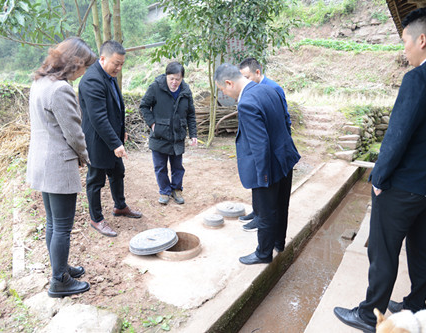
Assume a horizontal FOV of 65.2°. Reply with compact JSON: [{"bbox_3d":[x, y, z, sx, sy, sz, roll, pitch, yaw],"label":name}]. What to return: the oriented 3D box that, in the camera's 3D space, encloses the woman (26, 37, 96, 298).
[{"bbox_3d":[-0.966,0.015,2.110,0.400,1.580,0.480,-8,15,-30],"label":"woman"}]

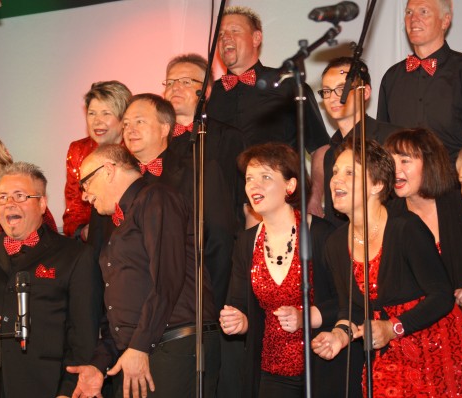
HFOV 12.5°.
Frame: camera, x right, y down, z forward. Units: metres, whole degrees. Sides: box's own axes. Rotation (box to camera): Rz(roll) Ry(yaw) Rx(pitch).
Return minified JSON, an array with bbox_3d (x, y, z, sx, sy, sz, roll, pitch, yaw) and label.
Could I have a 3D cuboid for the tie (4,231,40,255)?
[{"bbox_3d":[-0.666,0.138,6.720,0.117,0.057,0.035,-15,-3,18],"label":"tie"}]

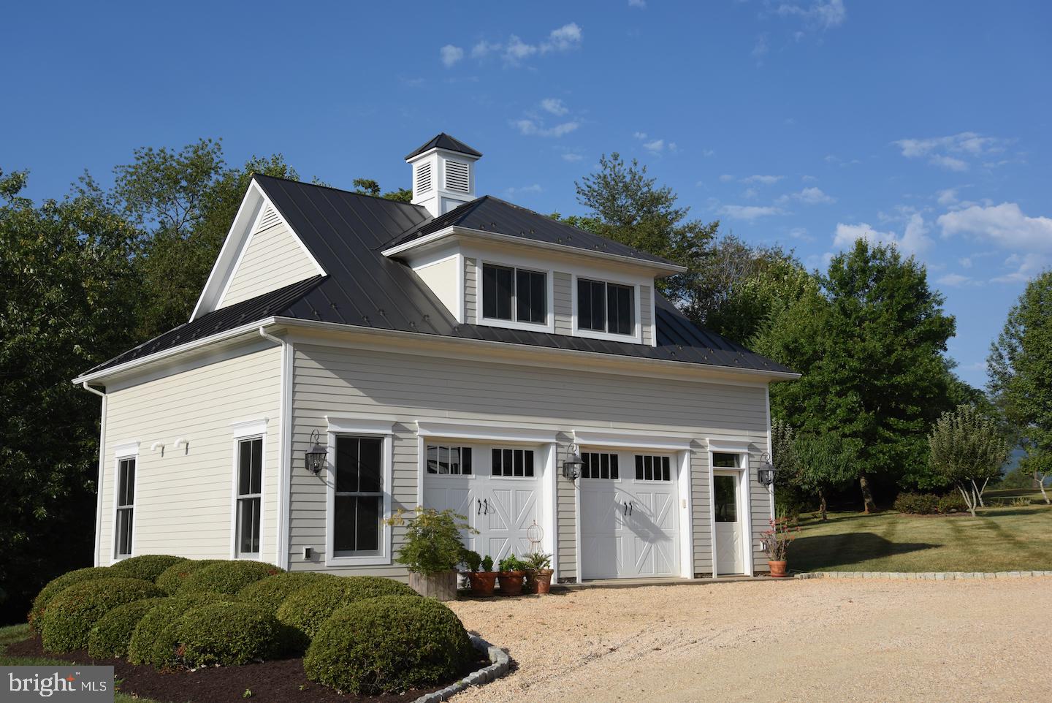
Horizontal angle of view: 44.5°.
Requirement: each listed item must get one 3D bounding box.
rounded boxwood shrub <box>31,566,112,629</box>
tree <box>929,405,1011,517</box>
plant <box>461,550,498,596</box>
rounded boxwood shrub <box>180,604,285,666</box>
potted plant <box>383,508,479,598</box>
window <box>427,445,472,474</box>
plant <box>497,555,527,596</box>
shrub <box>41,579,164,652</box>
[{"bbox_3d":[-5.403,3.052,15.913,1.430,0.750,1.430,6,-11,-37],"label":"rounded boxwood shrub"},{"bbox_3d":[13.786,3.399,40.000,2.500,3.450,2.500,-4,-9,19],"label":"tree"},{"bbox_3d":[-0.720,3.443,19.960,0.560,0.714,0.540,0,-9,0],"label":"plant"},{"bbox_3d":[-2.721,2.517,11.750,1.020,0.540,1.020,6,-11,-37],"label":"rounded boxwood shrub"},{"bbox_3d":[-1.408,3.001,19.250,1.280,1.400,1.200,6,-11,-37],"label":"potted plant"},{"bbox_3d":[-1.298,1.862,22.008,0.922,0.467,0.060,6,-11,-37],"label":"window"},{"bbox_3d":[-0.226,3.521,20.250,0.460,0.630,0.460,-1,-9,0],"label":"plant"},{"bbox_3d":[-4.646,2.852,14.089,1.340,0.740,1.340,6,-11,-37],"label":"shrub"}]

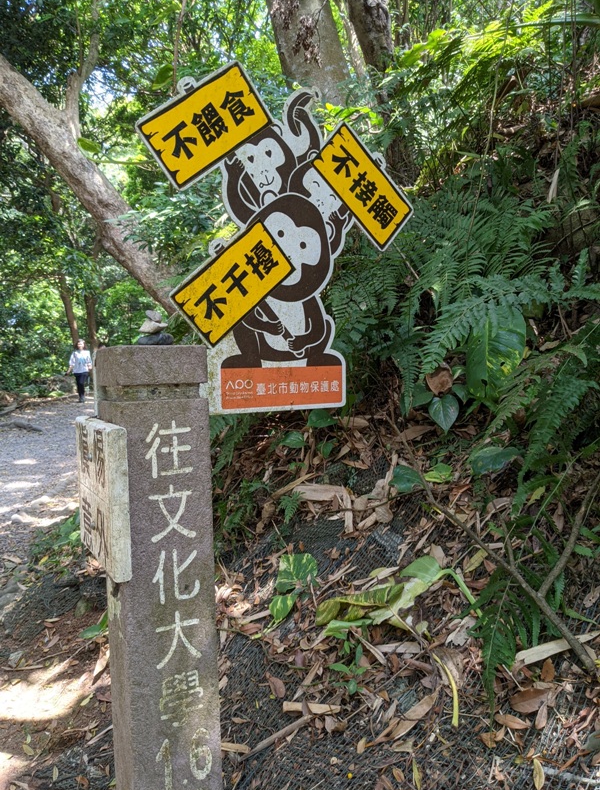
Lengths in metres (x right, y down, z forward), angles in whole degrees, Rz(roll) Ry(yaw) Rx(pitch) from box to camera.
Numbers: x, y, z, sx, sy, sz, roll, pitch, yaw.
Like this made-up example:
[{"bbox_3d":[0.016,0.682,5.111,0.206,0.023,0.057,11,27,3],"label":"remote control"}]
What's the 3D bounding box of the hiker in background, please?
[{"bbox_3d":[-5.624,-0.604,15.900,0.620,1.620,0.420,-2,4,-16],"label":"hiker in background"}]

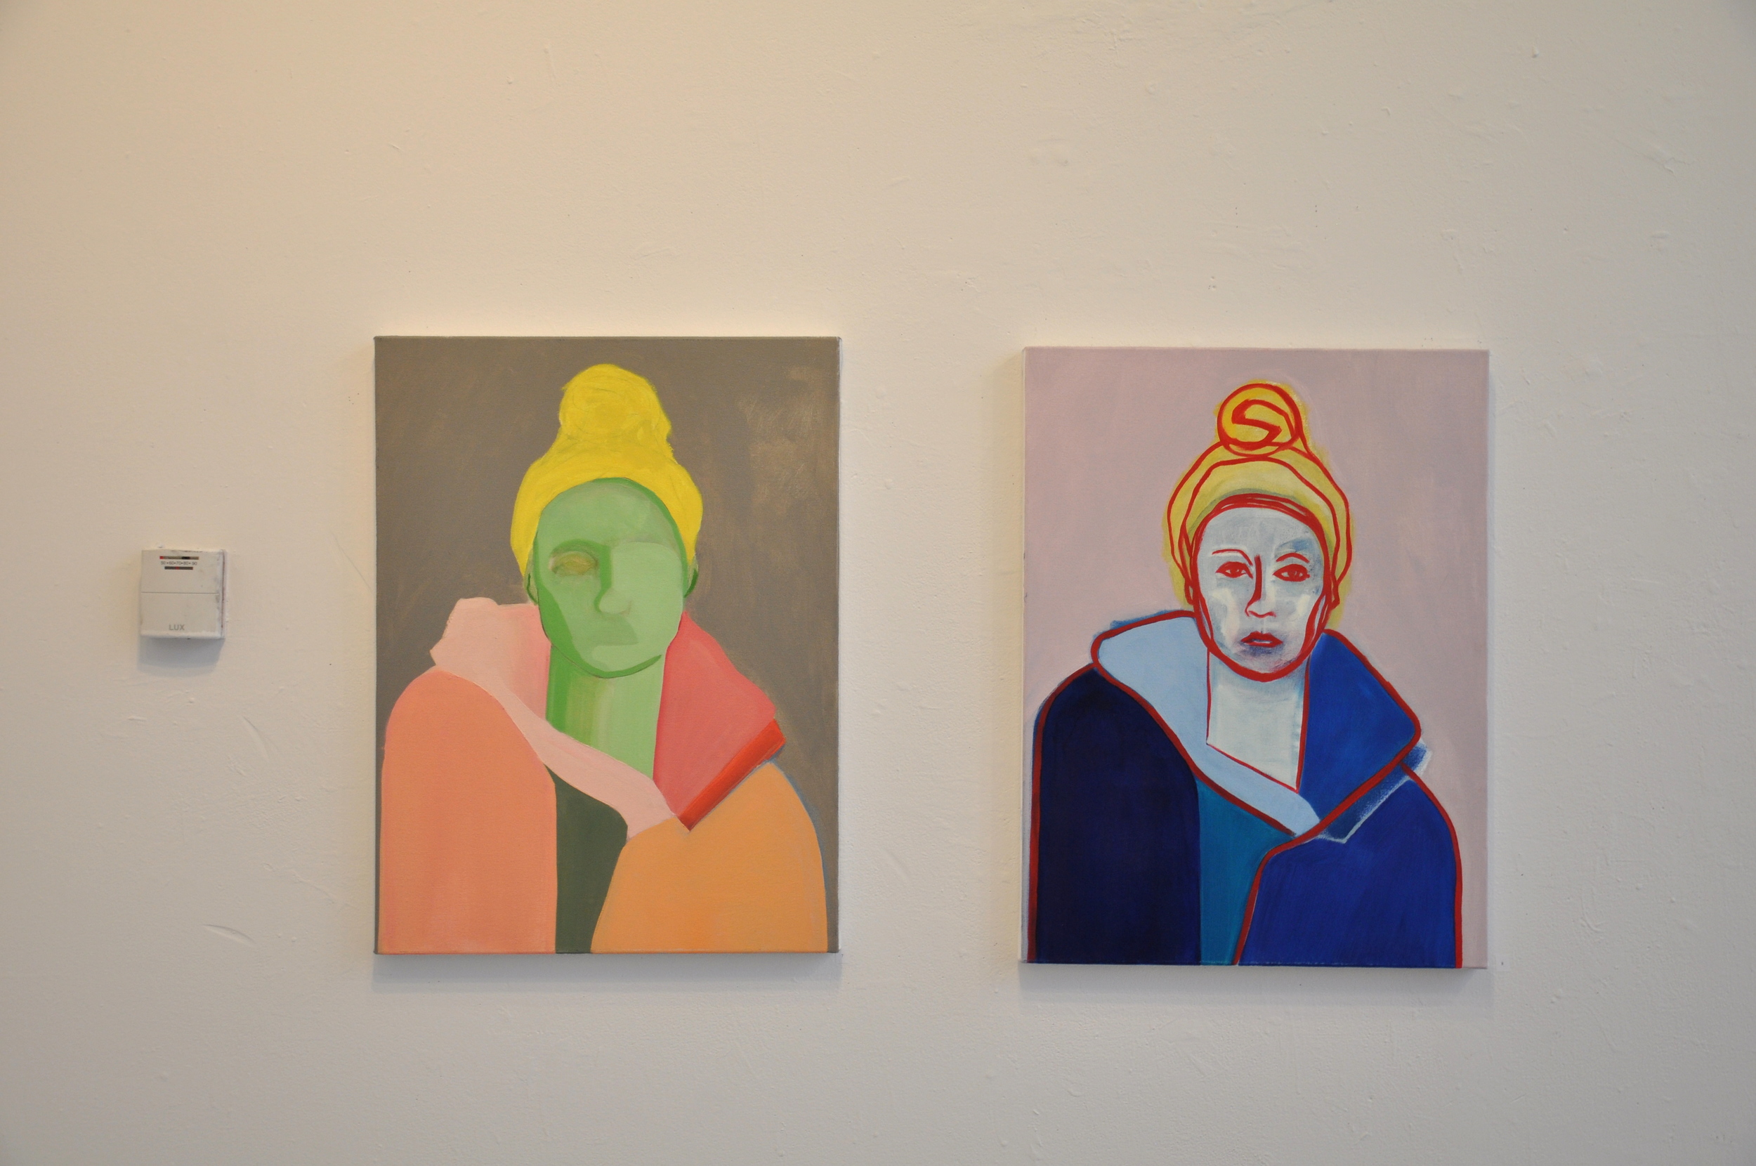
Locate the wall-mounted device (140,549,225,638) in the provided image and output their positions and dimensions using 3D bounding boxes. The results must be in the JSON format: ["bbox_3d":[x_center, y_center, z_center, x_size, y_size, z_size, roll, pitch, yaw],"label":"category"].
[{"bbox_3d":[-0.690,0.011,2.039,0.079,0.086,0.031,1,0,0],"label":"wall-mounted device"}]

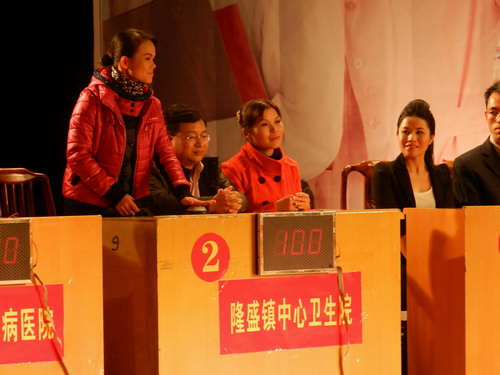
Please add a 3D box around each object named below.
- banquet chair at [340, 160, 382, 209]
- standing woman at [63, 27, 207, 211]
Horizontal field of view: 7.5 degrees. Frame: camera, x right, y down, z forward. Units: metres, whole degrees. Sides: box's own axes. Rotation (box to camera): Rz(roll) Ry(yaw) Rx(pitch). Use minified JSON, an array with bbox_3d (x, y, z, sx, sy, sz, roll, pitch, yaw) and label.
[{"bbox_3d":[0.720,0.360,16.150,0.470,0.950,0.520,-2,2,-36],"label":"banquet chair"},{"bbox_3d":[-0.475,0.126,15.150,0.520,1.520,0.480,-2,2,-37],"label":"standing woman"}]

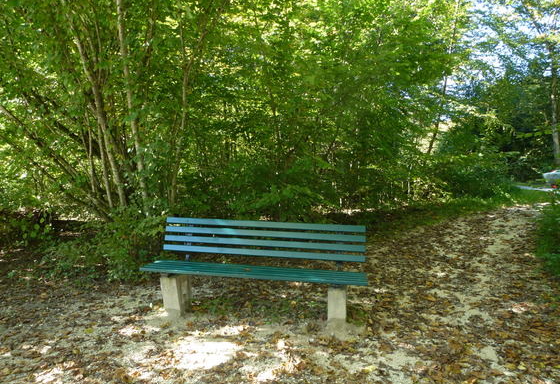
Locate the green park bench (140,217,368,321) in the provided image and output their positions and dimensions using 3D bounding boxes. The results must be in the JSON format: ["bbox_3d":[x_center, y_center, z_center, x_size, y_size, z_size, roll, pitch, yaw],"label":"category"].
[{"bbox_3d":[-0.213,0.695,3.530,1.950,0.765,0.590,2,7,10],"label":"green park bench"}]

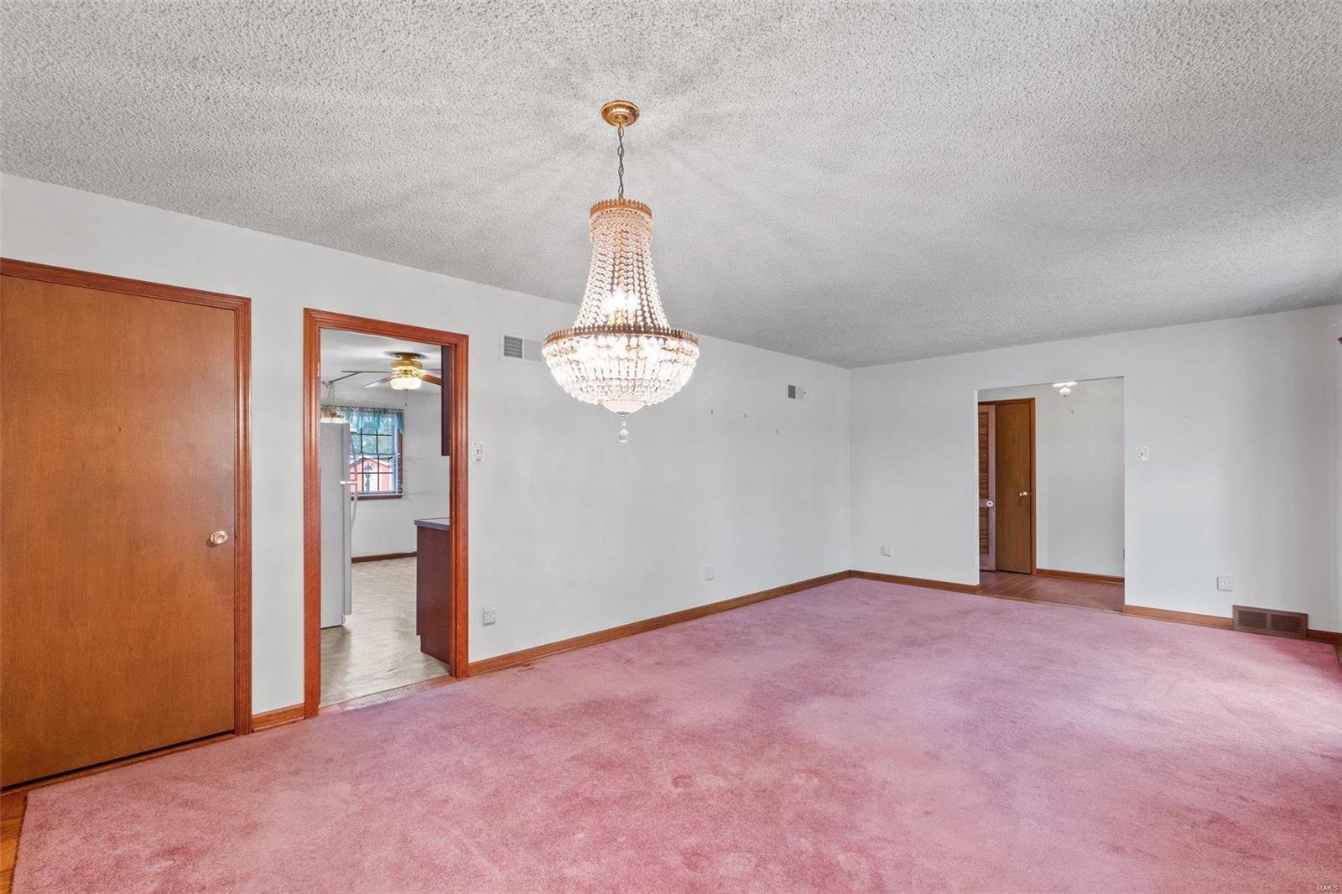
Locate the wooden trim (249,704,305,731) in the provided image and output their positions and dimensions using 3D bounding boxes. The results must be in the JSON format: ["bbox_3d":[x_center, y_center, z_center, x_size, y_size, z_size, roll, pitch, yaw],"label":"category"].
[{"bbox_3d":[-1.958,1.351,2.796,0.213,0.077,0.020,1,-2,-41],"label":"wooden trim"}]

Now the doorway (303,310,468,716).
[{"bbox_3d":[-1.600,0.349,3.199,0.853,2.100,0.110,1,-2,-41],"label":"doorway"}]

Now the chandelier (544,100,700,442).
[{"bbox_3d":[-0.161,-0.553,1.790,0.500,1.070,0.500,0,-1,0],"label":"chandelier"}]

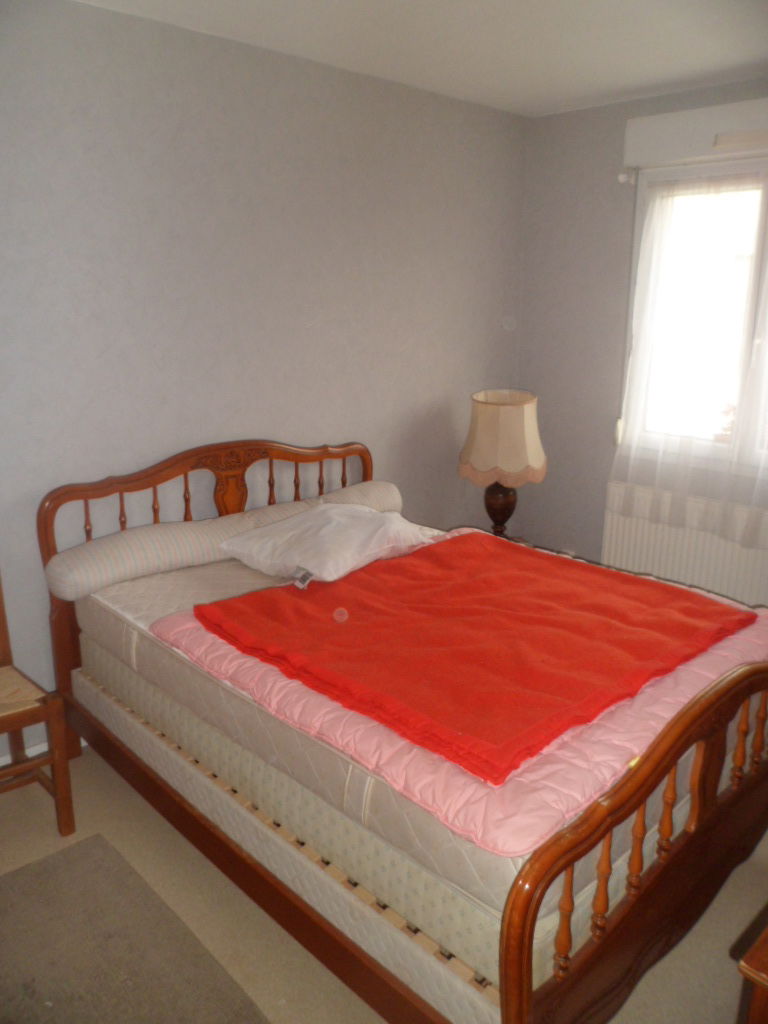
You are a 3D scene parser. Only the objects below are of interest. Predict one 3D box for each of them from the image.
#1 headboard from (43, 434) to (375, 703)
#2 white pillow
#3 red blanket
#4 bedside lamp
[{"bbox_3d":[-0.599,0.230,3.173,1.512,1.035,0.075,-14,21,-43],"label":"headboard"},{"bbox_3d":[-0.199,0.076,2.966,0.657,0.159,0.497,-14,21,-43],"label":"white pillow"},{"bbox_3d":[0.273,0.305,2.288,1.214,0.060,1.134,-14,20,-41],"label":"red blanket"},{"bbox_3d":[0.563,-0.199,3.750,0.428,0.716,0.428,0,15,0],"label":"bedside lamp"}]

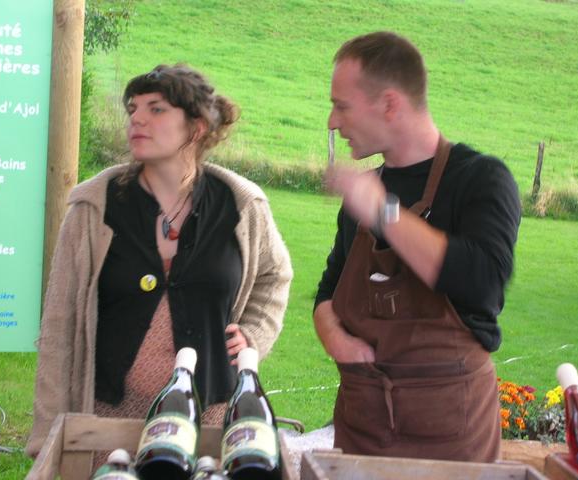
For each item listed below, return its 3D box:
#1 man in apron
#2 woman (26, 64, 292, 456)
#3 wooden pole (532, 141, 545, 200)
[{"bbox_3d":[0.222,0.456,2.916,0.500,1.780,0.460,7,7,33],"label":"man in apron"},{"bbox_3d":[-0.316,0.443,3.191,0.580,1.680,0.360,3,6,0],"label":"woman"},{"bbox_3d":[3.361,-0.864,18.552,0.090,0.950,0.090,7,6,0],"label":"wooden pole"}]

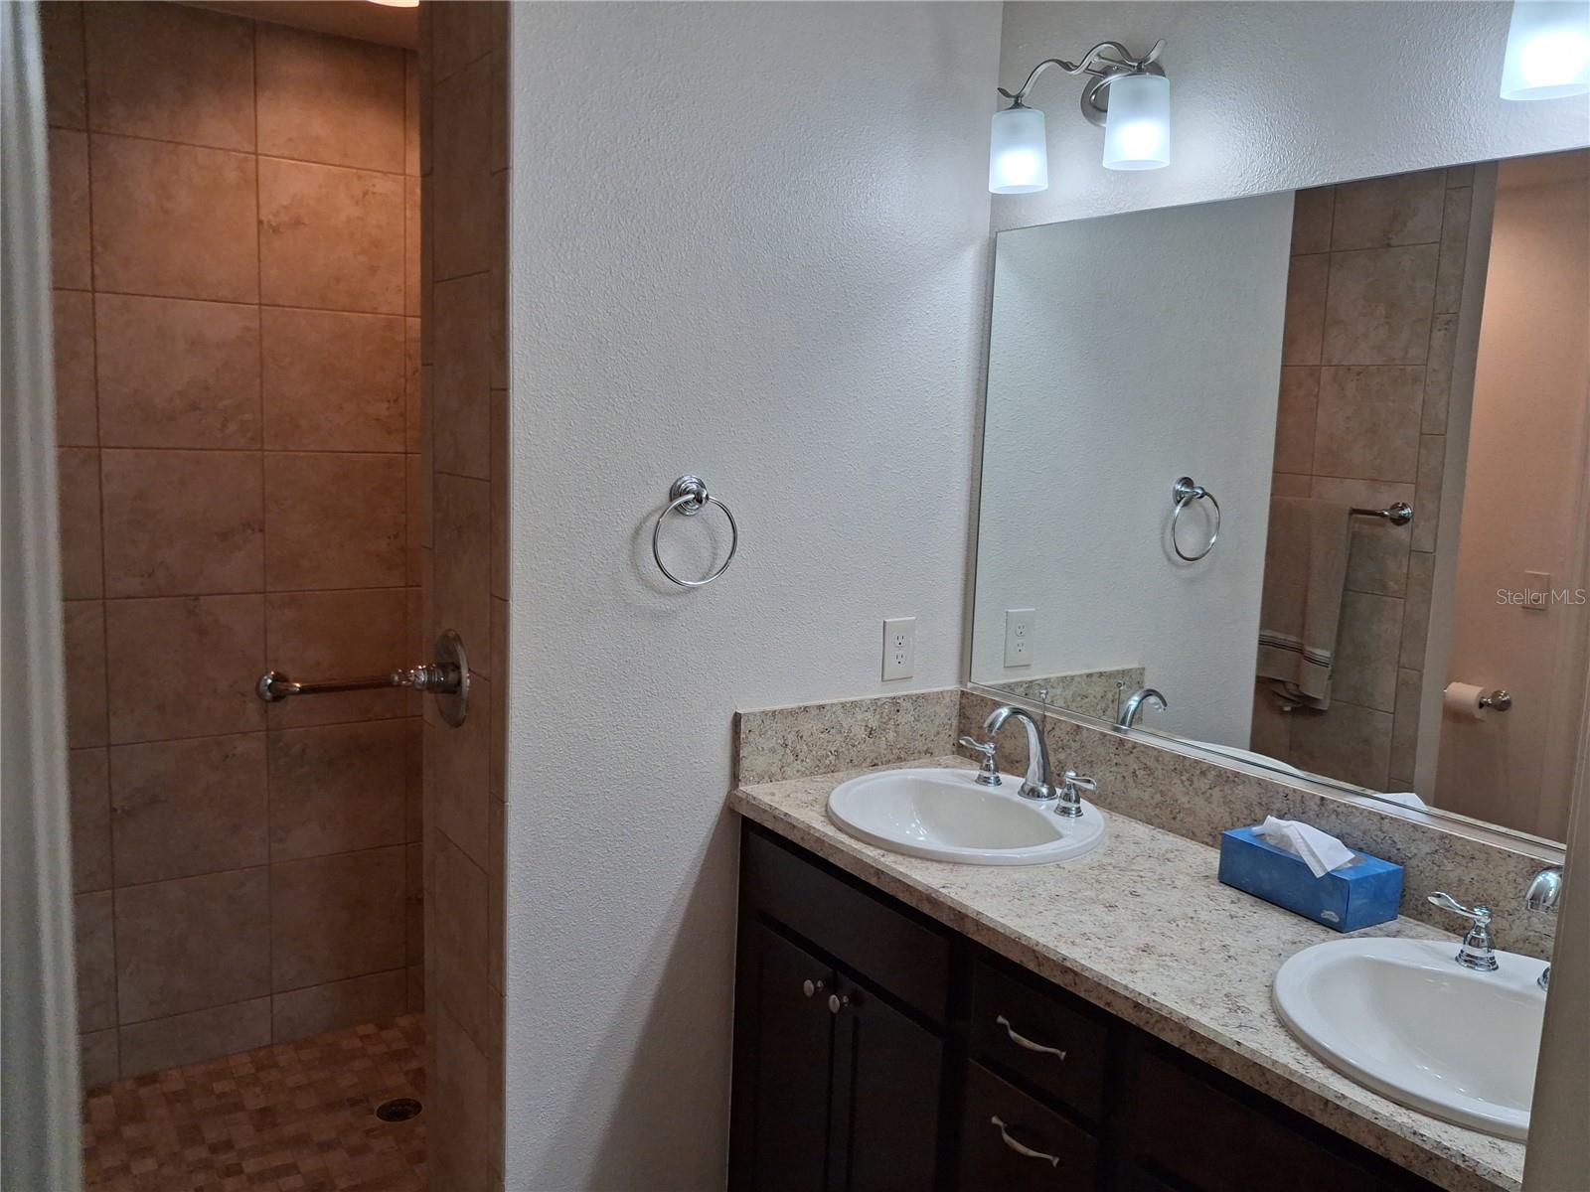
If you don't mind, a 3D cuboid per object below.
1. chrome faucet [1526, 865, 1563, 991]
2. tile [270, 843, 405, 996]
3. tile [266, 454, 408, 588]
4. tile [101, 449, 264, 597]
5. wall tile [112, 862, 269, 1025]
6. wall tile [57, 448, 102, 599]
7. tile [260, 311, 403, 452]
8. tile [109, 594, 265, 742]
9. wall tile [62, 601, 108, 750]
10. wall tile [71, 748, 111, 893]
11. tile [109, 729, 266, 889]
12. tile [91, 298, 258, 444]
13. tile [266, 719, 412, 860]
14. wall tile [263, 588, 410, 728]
[{"bbox_3d":[0.899,0.393,1.459,0.172,0.174,0.066,-3,9,-34],"label":"chrome faucet"},{"bbox_3d":[-1.154,0.816,3.151,0.332,0.332,0.010,-3,9,-34],"label":"tile"},{"bbox_3d":[-1.102,-0.177,2.982,0.328,0.328,0.010,-3,9,-35],"label":"tile"},{"bbox_3d":[-1.399,-0.165,2.846,0.334,0.334,0.010,-3,9,-34],"label":"tile"},{"bbox_3d":[-1.432,0.830,2.963,0.332,0.332,0.010,-3,9,-34],"label":"wall tile"},{"bbox_3d":[-1.664,-0.151,2.666,0.300,0.334,0.010,-3,9,-34],"label":"wall tile"},{"bbox_3d":[-1.089,-0.505,2.938,0.328,0.328,0.010,-3,9,-35],"label":"tile"},{"bbox_3d":[-1.387,0.166,2.839,0.328,0.328,0.010,-3,9,-35],"label":"tile"},{"bbox_3d":[-1.677,0.182,2.712,0.300,0.334,0.010,-3,9,-34],"label":"wall tile"},{"bbox_3d":[-1.696,0.512,2.733,0.332,0.332,0.010,-3,9,-34],"label":"wall tile"},{"bbox_3d":[-1.426,0.501,2.937,0.334,0.334,0.010,-3,9,-34],"label":"tile"},{"bbox_3d":[-1.385,-0.498,2.800,0.334,0.334,0.010,-3,9,-34],"label":"tile"},{"bbox_3d":[-1.141,0.484,3.107,0.332,0.332,0.010,-3,9,-34],"label":"tile"},{"bbox_3d":[-1.127,0.153,3.063,0.332,0.332,0.010,-3,9,-34],"label":"wall tile"}]

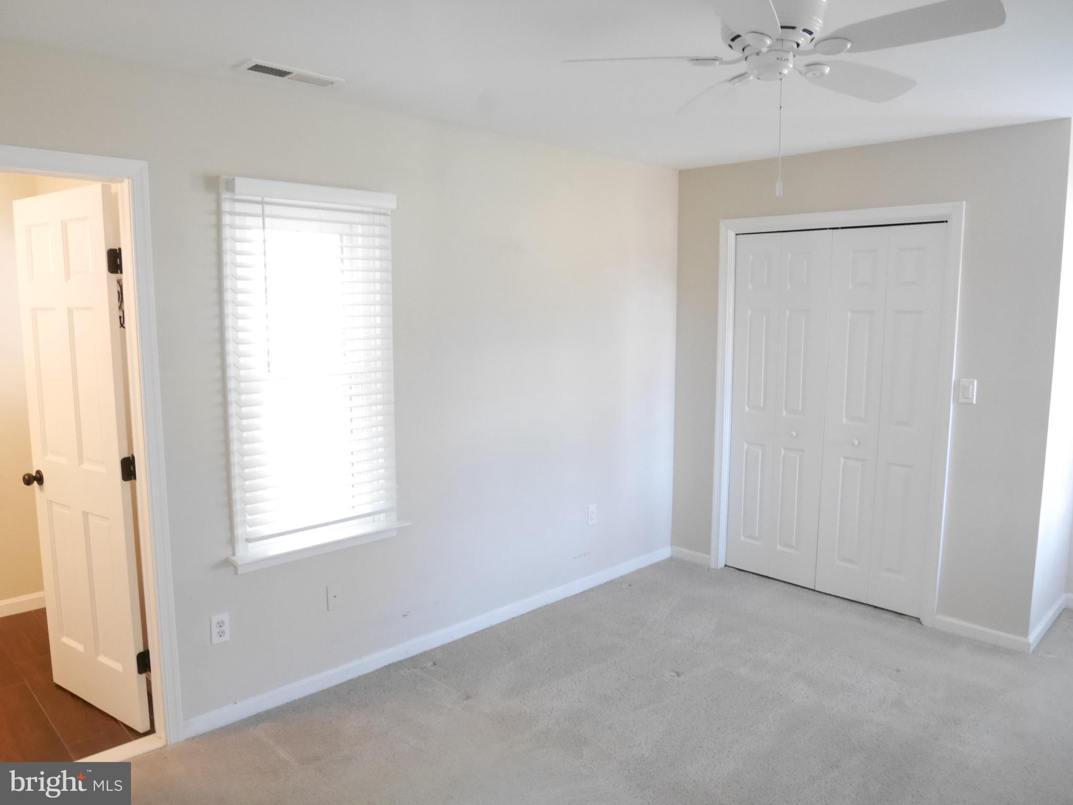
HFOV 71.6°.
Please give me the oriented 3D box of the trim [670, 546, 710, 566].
[{"bbox_3d":[0.971,0.979,4.716,0.297,0.075,0.016,7,10,44],"label":"trim"}]

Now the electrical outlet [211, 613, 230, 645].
[{"bbox_3d":[-1.190,0.854,2.806,0.070,0.114,0.010,-7,10,-43],"label":"electrical outlet"}]

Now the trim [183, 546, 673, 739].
[{"bbox_3d":[-0.211,1.091,3.785,3.012,0.075,0.016,-7,10,-43],"label":"trim"}]

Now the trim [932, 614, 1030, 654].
[{"bbox_3d":[2.130,1.111,3.572,0.397,0.075,0.016,7,10,44],"label":"trim"}]

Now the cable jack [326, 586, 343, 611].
[{"bbox_3d":[-0.847,0.816,3.133,0.070,0.114,0.010,-7,10,-43],"label":"cable jack"}]

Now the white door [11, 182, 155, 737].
[{"bbox_3d":[-1.773,0.227,2.870,0.698,2.030,0.035,5,9,32],"label":"white door"}]

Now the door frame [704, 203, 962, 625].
[{"bbox_3d":[1.575,0.038,4.075,1.322,2.118,0.100,7,10,44],"label":"door frame"}]

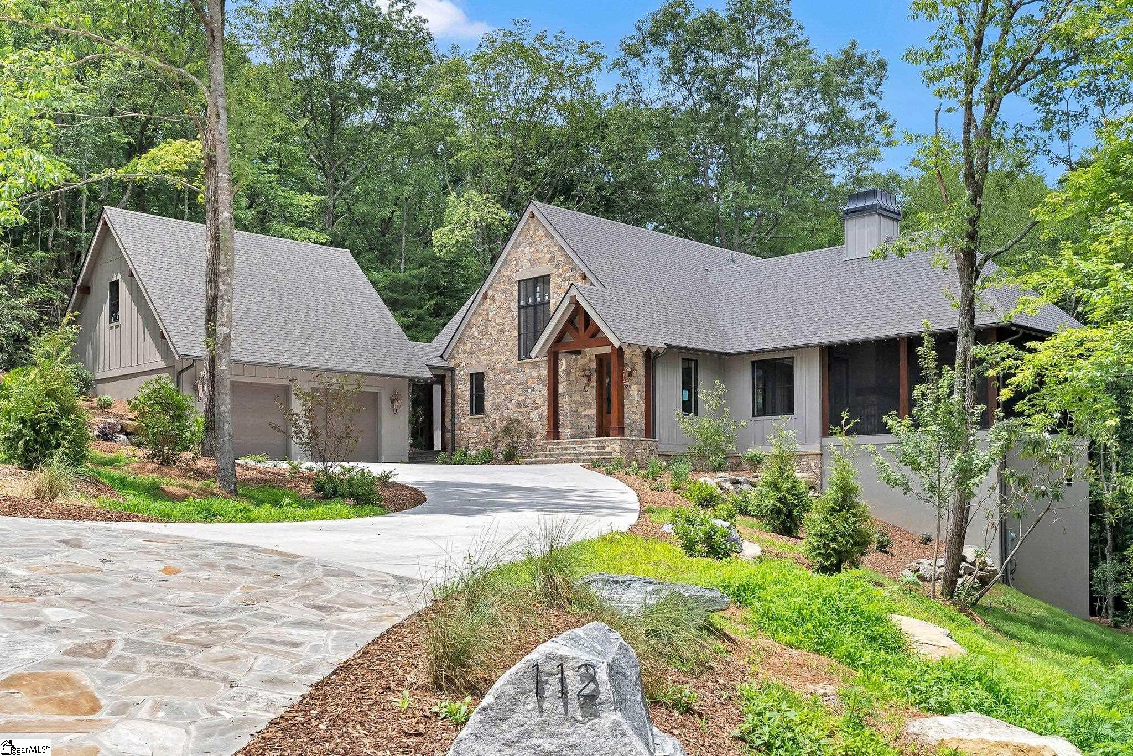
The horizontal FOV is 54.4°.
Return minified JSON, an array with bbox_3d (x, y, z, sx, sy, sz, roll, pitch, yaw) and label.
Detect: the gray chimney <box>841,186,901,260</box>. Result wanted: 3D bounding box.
[{"bbox_3d":[9.374,-4.603,33.721,1.250,2.150,1.500,-3,-4,44],"label":"gray chimney"}]

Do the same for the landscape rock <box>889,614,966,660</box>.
[{"bbox_3d":[4.067,2.921,12.408,0.880,0.400,0.650,0,-3,0],"label":"landscape rock"}]

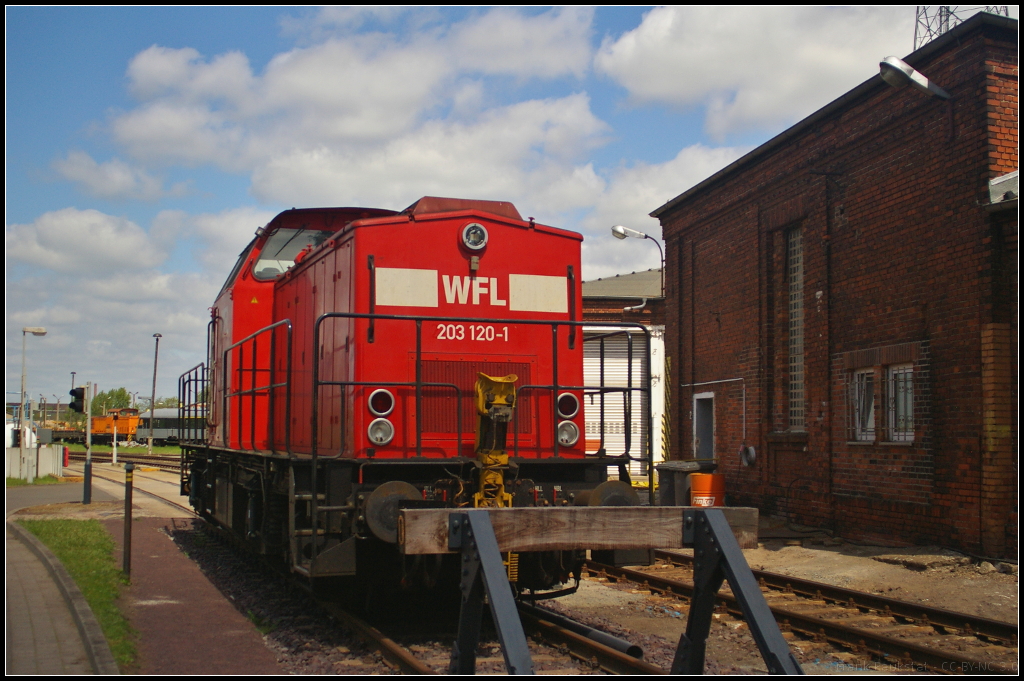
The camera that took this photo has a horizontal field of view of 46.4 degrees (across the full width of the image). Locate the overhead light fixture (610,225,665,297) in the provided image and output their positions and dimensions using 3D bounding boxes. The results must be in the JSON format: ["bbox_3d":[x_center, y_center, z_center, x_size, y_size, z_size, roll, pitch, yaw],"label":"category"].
[{"bbox_3d":[2.722,-1.718,25.901,1.194,1.535,0.320,1,-4,-10],"label":"overhead light fixture"}]

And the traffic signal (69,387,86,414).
[{"bbox_3d":[-10.057,1.386,27.624,0.374,0.619,0.280,2,-5,-20],"label":"traffic signal"}]

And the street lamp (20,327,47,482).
[{"bbox_3d":[-16.694,2.186,41.641,0.802,5.322,0.320,2,-5,-20],"label":"street lamp"}]

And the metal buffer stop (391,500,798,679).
[{"bbox_3d":[0.635,1.649,7.089,2.430,1.240,1.850,2,-5,-20],"label":"metal buffer stop"}]

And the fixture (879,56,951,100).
[{"bbox_3d":[4.892,-3.137,14.518,0.953,0.280,0.300,24,-8,-8],"label":"fixture"}]

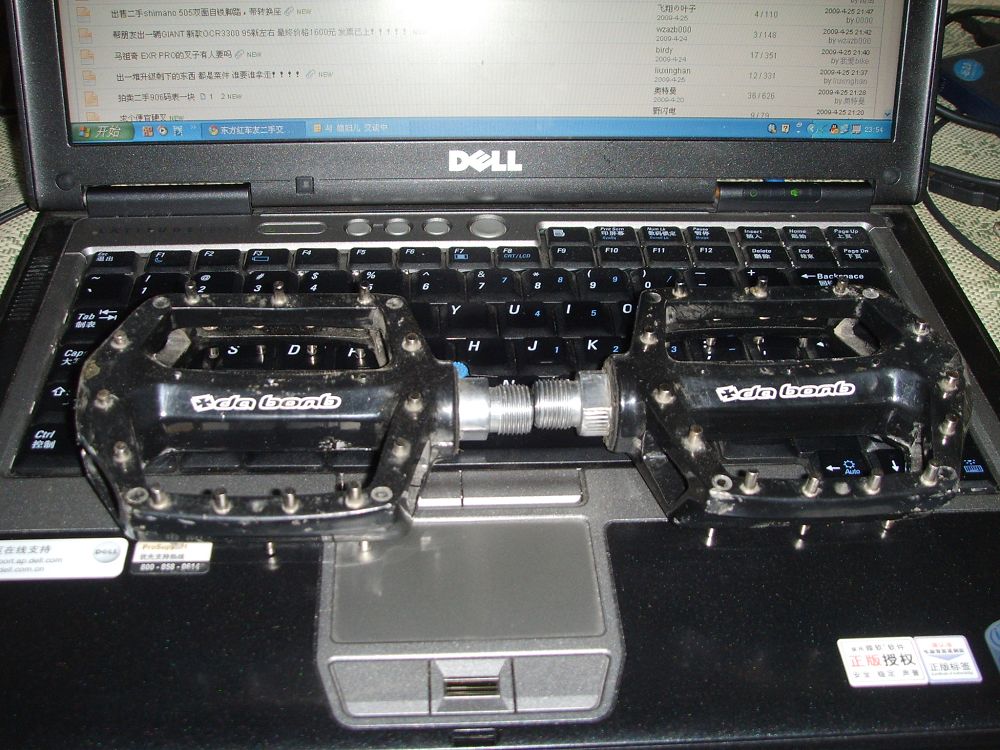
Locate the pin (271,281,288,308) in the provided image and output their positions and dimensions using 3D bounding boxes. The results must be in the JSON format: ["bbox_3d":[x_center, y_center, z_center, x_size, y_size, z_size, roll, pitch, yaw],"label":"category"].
[{"bbox_3d":[-0.065,-0.024,0.331,0.005,0.007,0.005,0,40,-7],"label":"pin"}]

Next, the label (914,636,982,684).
[{"bbox_3d":[0.109,0.069,0.275,0.013,0.001,0.013,-1,42,-2],"label":"label"}]

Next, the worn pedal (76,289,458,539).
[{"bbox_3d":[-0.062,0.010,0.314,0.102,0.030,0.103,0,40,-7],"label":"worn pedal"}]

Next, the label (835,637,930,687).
[{"bbox_3d":[0.093,0.070,0.274,0.019,0.001,0.013,-1,42,-2],"label":"label"}]

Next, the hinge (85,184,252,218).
[{"bbox_3d":[-0.121,-0.065,0.412,0.060,0.011,0.011,-1,43,-3],"label":"hinge"}]

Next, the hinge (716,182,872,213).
[{"bbox_3d":[0.110,-0.068,0.423,0.059,0.011,0.011,-1,42,-2],"label":"hinge"}]

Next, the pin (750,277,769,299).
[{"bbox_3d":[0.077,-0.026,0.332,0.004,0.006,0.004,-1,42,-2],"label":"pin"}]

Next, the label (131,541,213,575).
[{"bbox_3d":[-0.086,0.048,0.296,0.020,0.001,0.010,-1,42,-2],"label":"label"}]

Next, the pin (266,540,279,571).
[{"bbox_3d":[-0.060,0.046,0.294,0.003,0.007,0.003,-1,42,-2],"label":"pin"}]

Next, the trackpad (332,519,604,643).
[{"bbox_3d":[-0.009,0.054,0.297,0.069,0.002,0.040,-1,43,-3],"label":"trackpad"}]

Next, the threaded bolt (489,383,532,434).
[{"bbox_3d":[0.003,0.010,0.322,0.013,0.014,0.014,0,40,-7],"label":"threaded bolt"}]

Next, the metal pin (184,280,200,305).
[{"bbox_3d":[-0.089,-0.023,0.327,0.005,0.007,0.005,0,40,-7],"label":"metal pin"}]

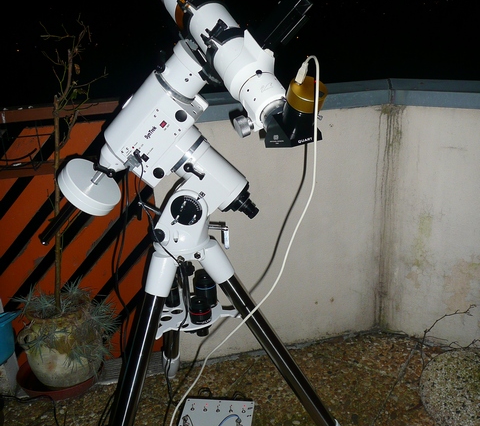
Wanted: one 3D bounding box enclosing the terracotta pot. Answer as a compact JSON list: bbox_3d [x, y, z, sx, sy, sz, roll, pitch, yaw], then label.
[{"bbox_3d":[-0.670,0.473,1.932,0.305,0.300,0.285,-4,19,1],"label":"terracotta pot"}]

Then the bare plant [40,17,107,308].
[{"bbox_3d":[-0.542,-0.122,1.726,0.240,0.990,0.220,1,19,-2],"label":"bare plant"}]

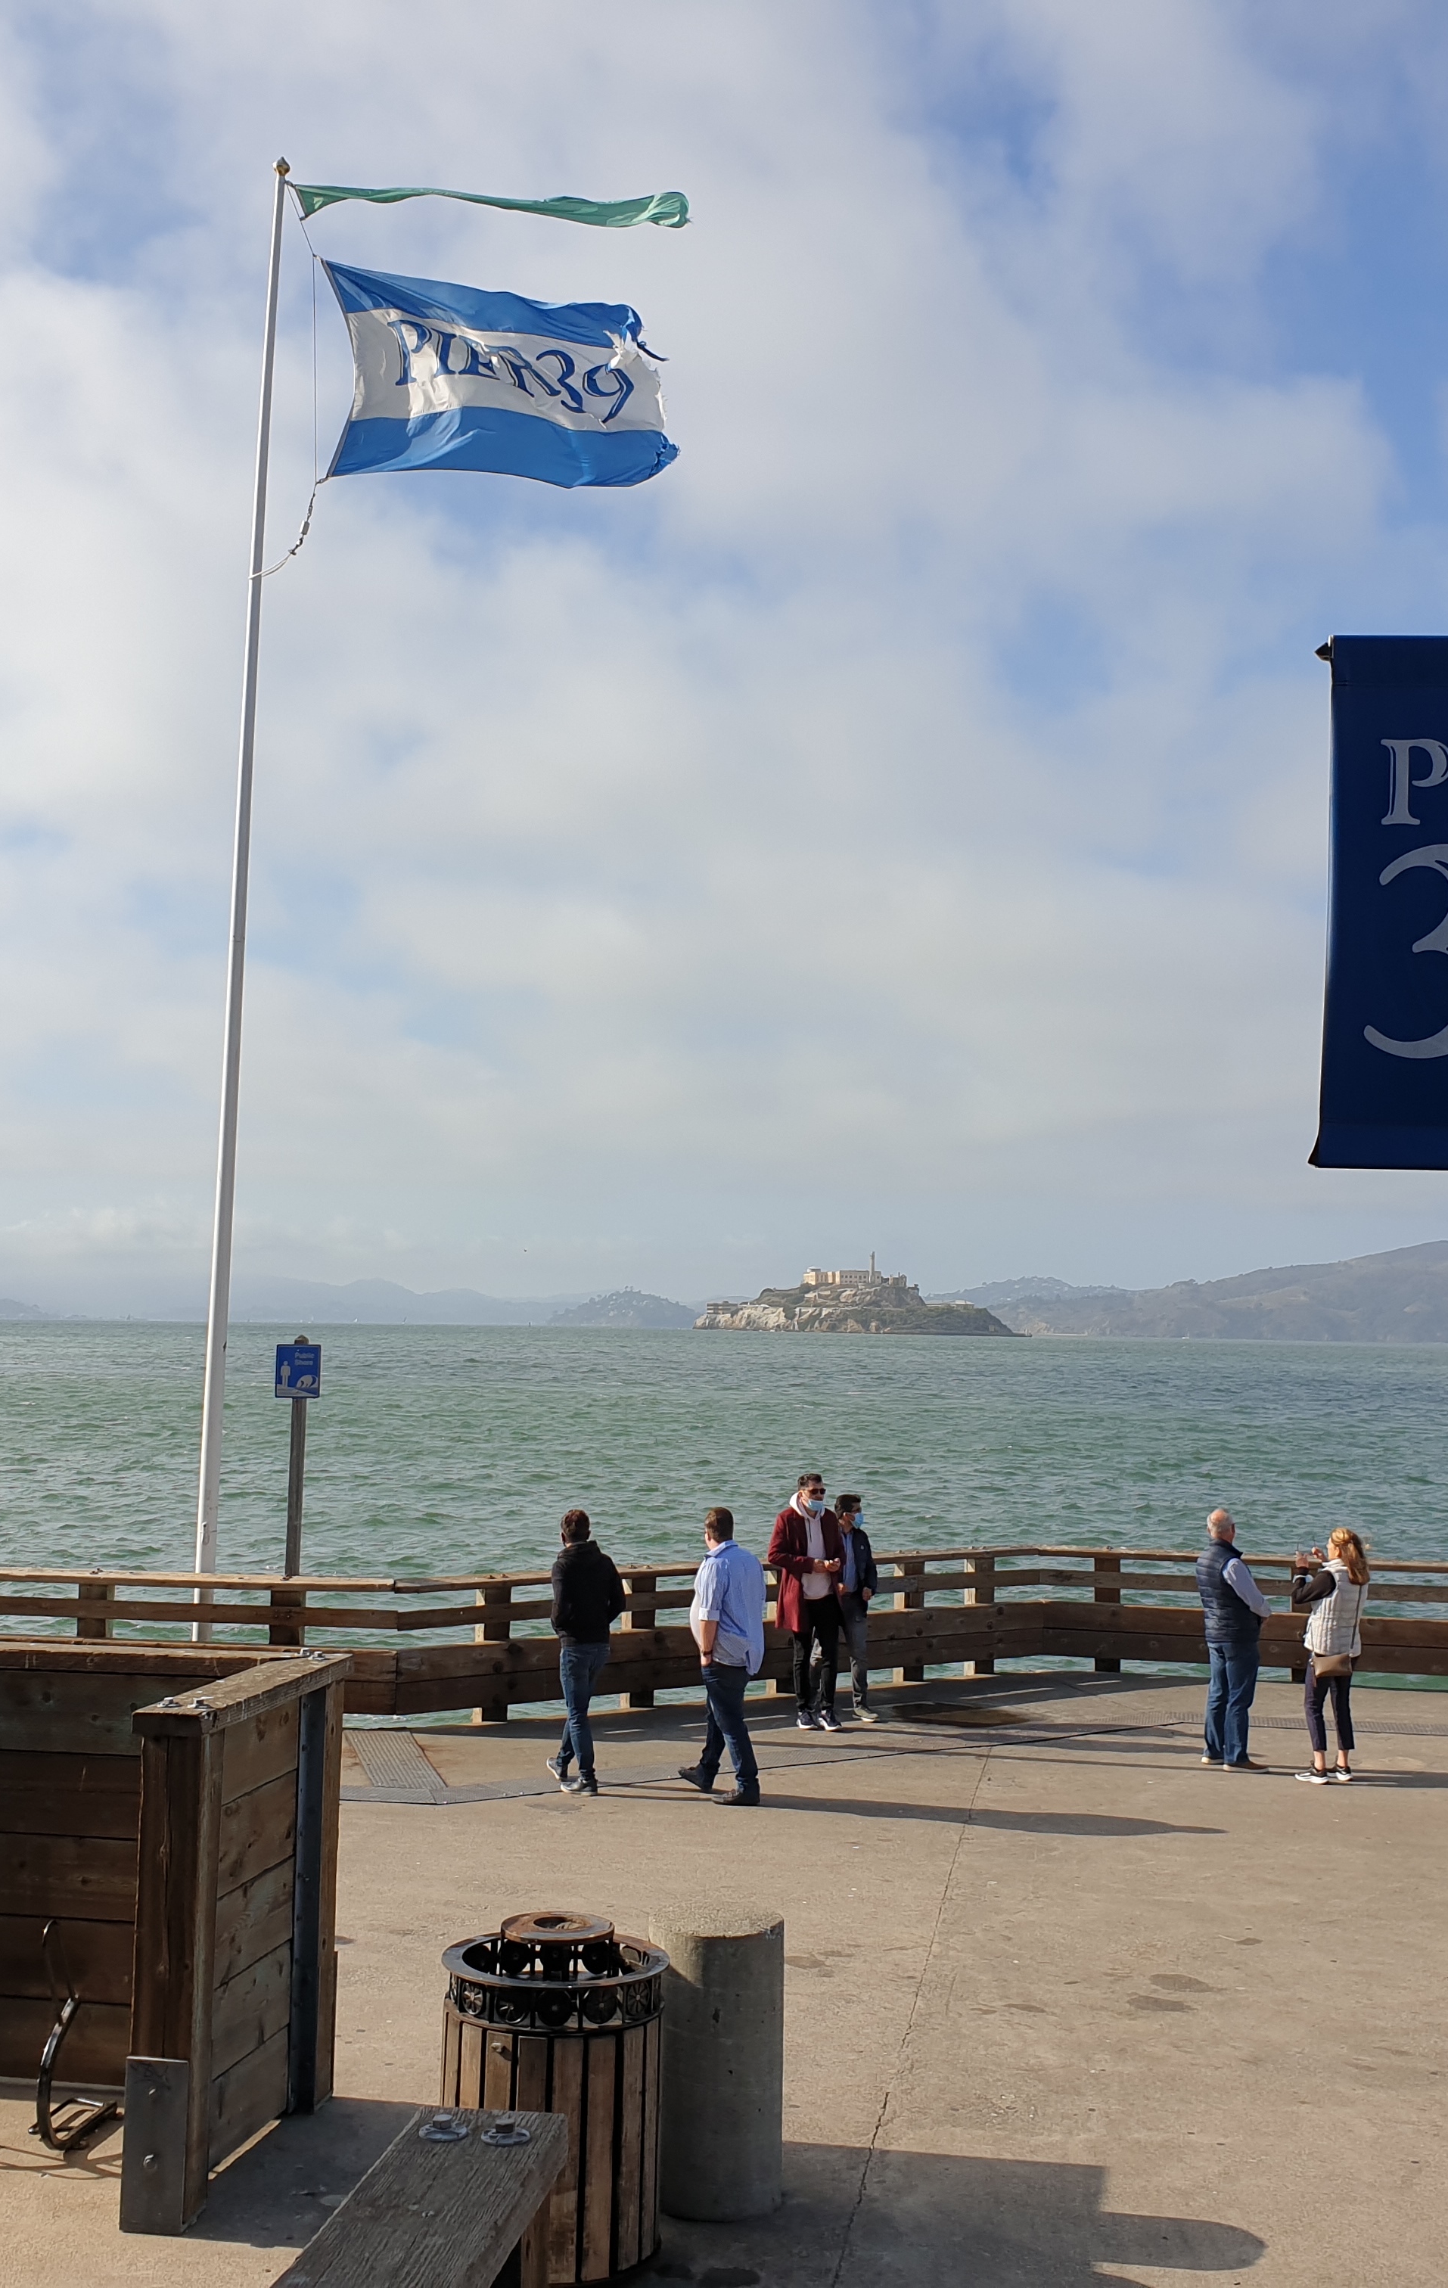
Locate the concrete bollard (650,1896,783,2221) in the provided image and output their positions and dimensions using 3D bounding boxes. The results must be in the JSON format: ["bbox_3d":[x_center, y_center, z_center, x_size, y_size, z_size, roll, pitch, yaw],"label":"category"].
[{"bbox_3d":[-0.028,3.049,7.652,0.453,0.891,0.453,1,-5,0],"label":"concrete bollard"}]

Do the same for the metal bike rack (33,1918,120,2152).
[{"bbox_3d":[-2.351,3.188,8.314,0.200,0.710,0.580,1,-5,5],"label":"metal bike rack"}]

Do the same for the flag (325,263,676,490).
[{"bbox_3d":[-1.741,-6.005,17.900,2.780,1.720,0.420,0,-5,9],"label":"flag"}]

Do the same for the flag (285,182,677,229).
[{"bbox_3d":[-1.790,-7.149,17.467,3.100,0.360,0.350,0,-5,7],"label":"flag"}]

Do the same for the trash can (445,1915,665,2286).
[{"bbox_3d":[-0.535,3.044,7.403,0.710,1.000,0.710,1,-5,0],"label":"trash can"}]

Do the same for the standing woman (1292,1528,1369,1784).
[{"bbox_3d":[4.084,3.408,15.380,0.520,1.632,0.480,-2,-6,37],"label":"standing woman"}]

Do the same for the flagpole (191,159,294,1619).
[{"bbox_3d":[-3.624,-1.615,17.179,0.150,12.027,0.150,2,-5,0],"label":"flagpole"}]

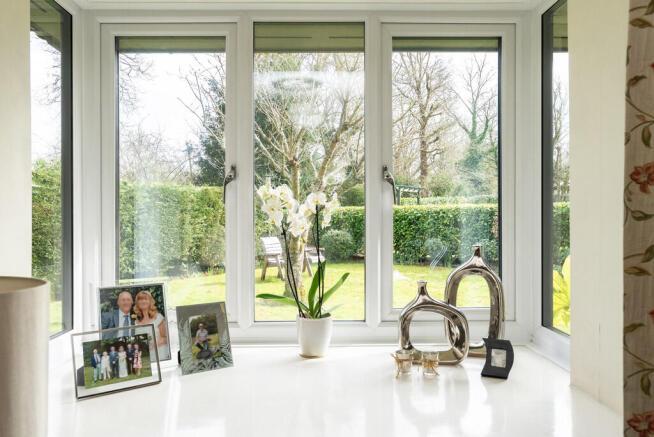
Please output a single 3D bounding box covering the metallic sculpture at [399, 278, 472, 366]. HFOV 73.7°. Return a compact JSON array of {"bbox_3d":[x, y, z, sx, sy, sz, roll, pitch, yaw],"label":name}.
[{"bbox_3d":[0.370,0.355,1.515,0.235,0.280,0.080,0,0,4],"label":"metallic sculpture"}]

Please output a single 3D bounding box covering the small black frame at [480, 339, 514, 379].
[{"bbox_3d":[0.535,0.438,1.380,0.085,0.113,0.055,0,0,31],"label":"small black frame"}]

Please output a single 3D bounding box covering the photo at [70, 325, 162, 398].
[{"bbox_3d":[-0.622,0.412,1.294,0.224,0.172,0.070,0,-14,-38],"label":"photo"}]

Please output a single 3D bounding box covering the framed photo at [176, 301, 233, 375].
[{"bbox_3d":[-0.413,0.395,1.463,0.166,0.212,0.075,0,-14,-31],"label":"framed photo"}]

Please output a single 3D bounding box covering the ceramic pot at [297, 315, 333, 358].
[{"bbox_3d":[-0.044,0.428,1.590,0.131,0.134,0.131,0,0,0],"label":"ceramic pot"}]

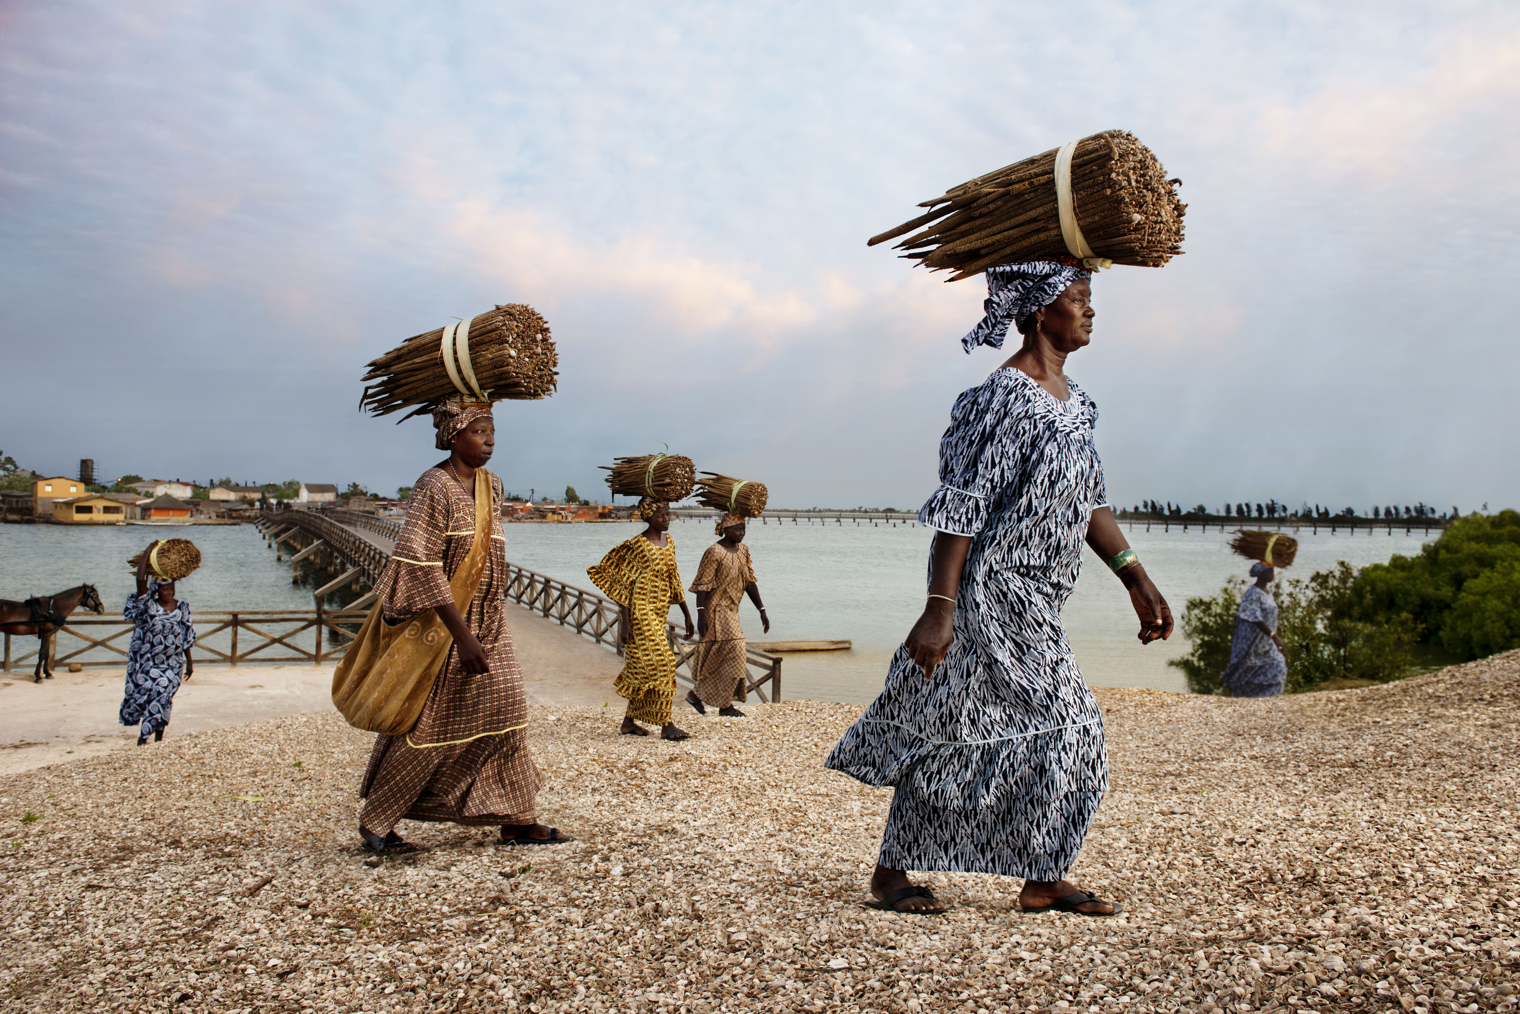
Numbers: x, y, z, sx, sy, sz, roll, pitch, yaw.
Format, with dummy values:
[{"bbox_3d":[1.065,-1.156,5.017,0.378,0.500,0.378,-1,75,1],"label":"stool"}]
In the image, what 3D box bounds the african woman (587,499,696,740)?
[{"bbox_3d":[-0.834,0.783,7.150,0.570,1.670,0.600,0,0,33],"label":"african woman"}]

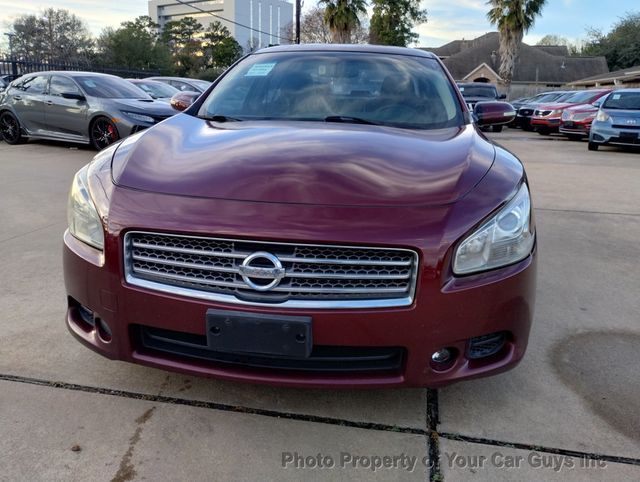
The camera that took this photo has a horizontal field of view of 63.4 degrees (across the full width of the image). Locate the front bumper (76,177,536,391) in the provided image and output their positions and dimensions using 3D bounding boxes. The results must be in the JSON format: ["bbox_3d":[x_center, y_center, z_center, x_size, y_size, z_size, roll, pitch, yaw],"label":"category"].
[{"bbox_3d":[-0.138,0.128,1.849,1.820,0.610,0.600,4,16,8],"label":"front bumper"}]

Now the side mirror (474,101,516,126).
[{"bbox_3d":[0.992,-0.725,2.948,0.240,0.150,0.160,4,16,8],"label":"side mirror"}]

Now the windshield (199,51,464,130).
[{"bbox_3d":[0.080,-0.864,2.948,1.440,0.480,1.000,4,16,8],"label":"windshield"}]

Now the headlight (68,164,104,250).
[{"bbox_3d":[-0.844,-0.148,1.947,0.320,0.260,0.440,4,16,8],"label":"headlight"}]

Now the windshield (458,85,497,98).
[{"bbox_3d":[5.935,-5.640,19.600,1.450,0.500,0.500,5,16,12],"label":"windshield"}]

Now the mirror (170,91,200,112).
[{"bbox_3d":[-0.807,-0.844,3.197,0.240,0.150,0.160,4,16,8],"label":"mirror"}]

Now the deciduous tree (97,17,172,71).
[{"bbox_3d":[-12.704,-12.388,36.094,5.290,6.000,5.290,-4,16,-18],"label":"deciduous tree"}]

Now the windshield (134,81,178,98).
[{"bbox_3d":[-3.909,-3.793,13.105,0.900,0.470,1.420,8,17,21],"label":"windshield"}]

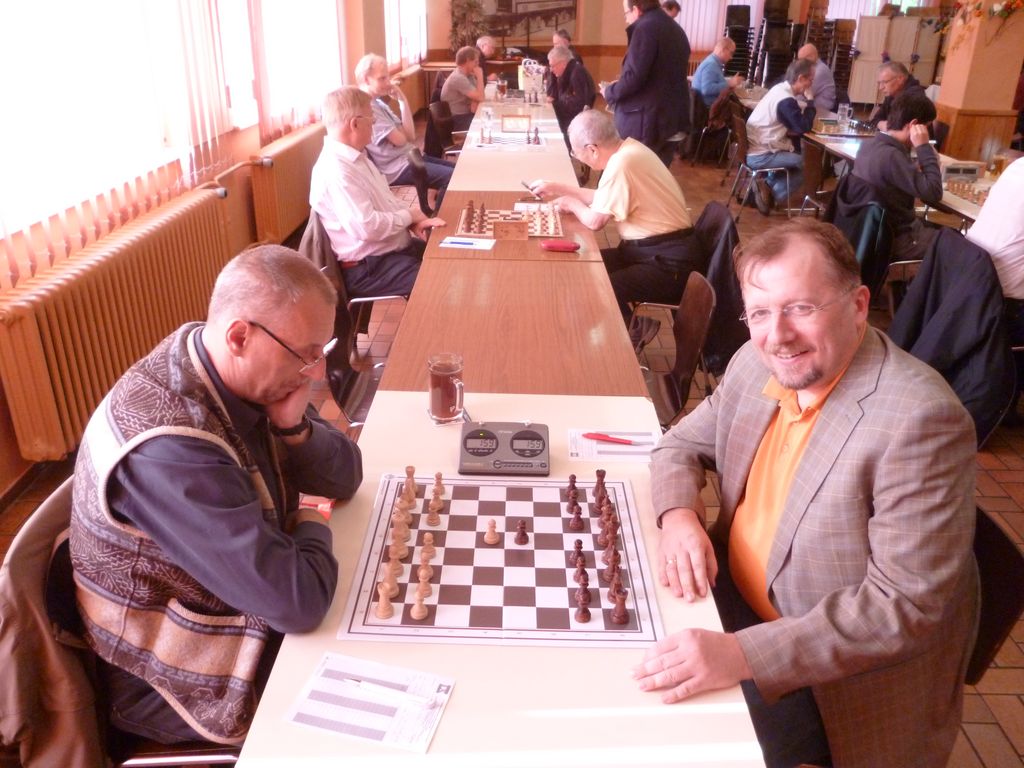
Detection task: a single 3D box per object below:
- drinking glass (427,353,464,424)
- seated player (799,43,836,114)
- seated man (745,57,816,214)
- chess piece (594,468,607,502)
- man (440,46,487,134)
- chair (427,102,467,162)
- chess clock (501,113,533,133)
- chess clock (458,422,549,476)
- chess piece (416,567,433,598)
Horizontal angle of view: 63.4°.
[{"bbox_3d":[-0.153,0.013,1.987,0.085,0.160,0.110,-15,30,-32],"label":"drinking glass"},{"bbox_3d":[3.088,-2.867,8.774,0.660,1.310,0.520,2,25,0],"label":"seated player"},{"bbox_3d":[2.257,-2.089,7.072,0.700,1.290,0.520,2,25,0],"label":"seated man"},{"bbox_3d":[0.186,0.204,1.715,0.030,0.058,0.030,1,25,0],"label":"chess piece"},{"bbox_3d":[-0.476,-2.763,8.426,0.660,1.240,0.500,2,25,0],"label":"man"},{"bbox_3d":[-0.554,-2.065,7.405,0.540,0.830,0.470,2,25,0],"label":"chair"},{"bbox_3d":[0.036,-2.015,6.412,0.212,0.123,0.060,2,25,0],"label":"chess clock"},{"bbox_3d":[-0.015,0.145,1.827,0.195,0.061,0.122,2,25,0],"label":"chess clock"},{"bbox_3d":[-0.150,0.340,1.421,0.028,0.044,0.028,2,25,0],"label":"chess piece"}]

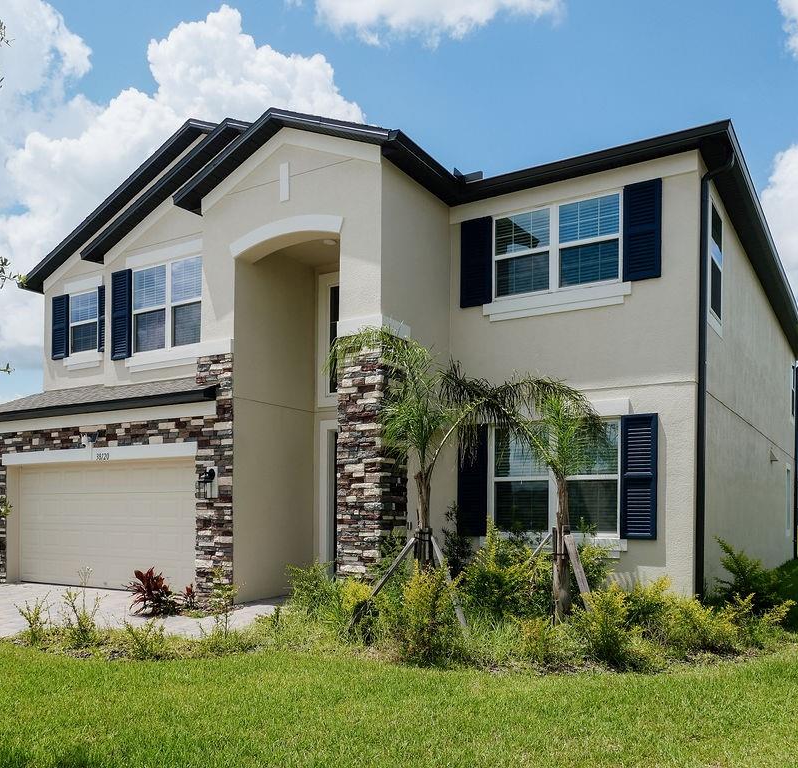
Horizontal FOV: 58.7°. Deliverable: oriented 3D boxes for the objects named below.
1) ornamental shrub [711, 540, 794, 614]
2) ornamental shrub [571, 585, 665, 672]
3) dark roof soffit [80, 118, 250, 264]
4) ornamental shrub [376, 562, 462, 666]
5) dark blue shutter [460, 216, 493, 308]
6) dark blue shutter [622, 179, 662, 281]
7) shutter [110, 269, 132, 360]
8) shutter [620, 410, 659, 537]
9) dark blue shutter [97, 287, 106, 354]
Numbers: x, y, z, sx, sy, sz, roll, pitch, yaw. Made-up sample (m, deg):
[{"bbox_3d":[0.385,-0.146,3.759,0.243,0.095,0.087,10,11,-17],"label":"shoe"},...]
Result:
[{"bbox_3d":[4.940,2.712,9.950,1.050,1.040,1.000,-3,-8,32],"label":"ornamental shrub"},{"bbox_3d":[1.979,2.195,6.400,0.740,0.720,0.680,-1,-6,6],"label":"ornamental shrub"},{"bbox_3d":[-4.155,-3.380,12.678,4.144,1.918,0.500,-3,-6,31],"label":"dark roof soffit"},{"bbox_3d":[0.179,2.110,6.500,0.700,0.860,0.680,-1,-6,6],"label":"ornamental shrub"},{"bbox_3d":[1.153,-1.807,10.560,0.475,1.270,0.060,-3,-8,32],"label":"dark blue shutter"},{"bbox_3d":[3.287,-2.071,9.610,0.480,1.320,0.060,-3,-6,31],"label":"dark blue shutter"},{"bbox_3d":[-5.210,-1.296,13.337,0.510,1.640,0.060,-3,-6,31],"label":"shutter"},{"bbox_3d":[3.184,1.234,9.420,0.475,1.640,0.060,-3,-8,32],"label":"shutter"},{"bbox_3d":[-5.675,-1.283,13.800,0.475,1.270,0.060,-3,-8,32],"label":"dark blue shutter"}]

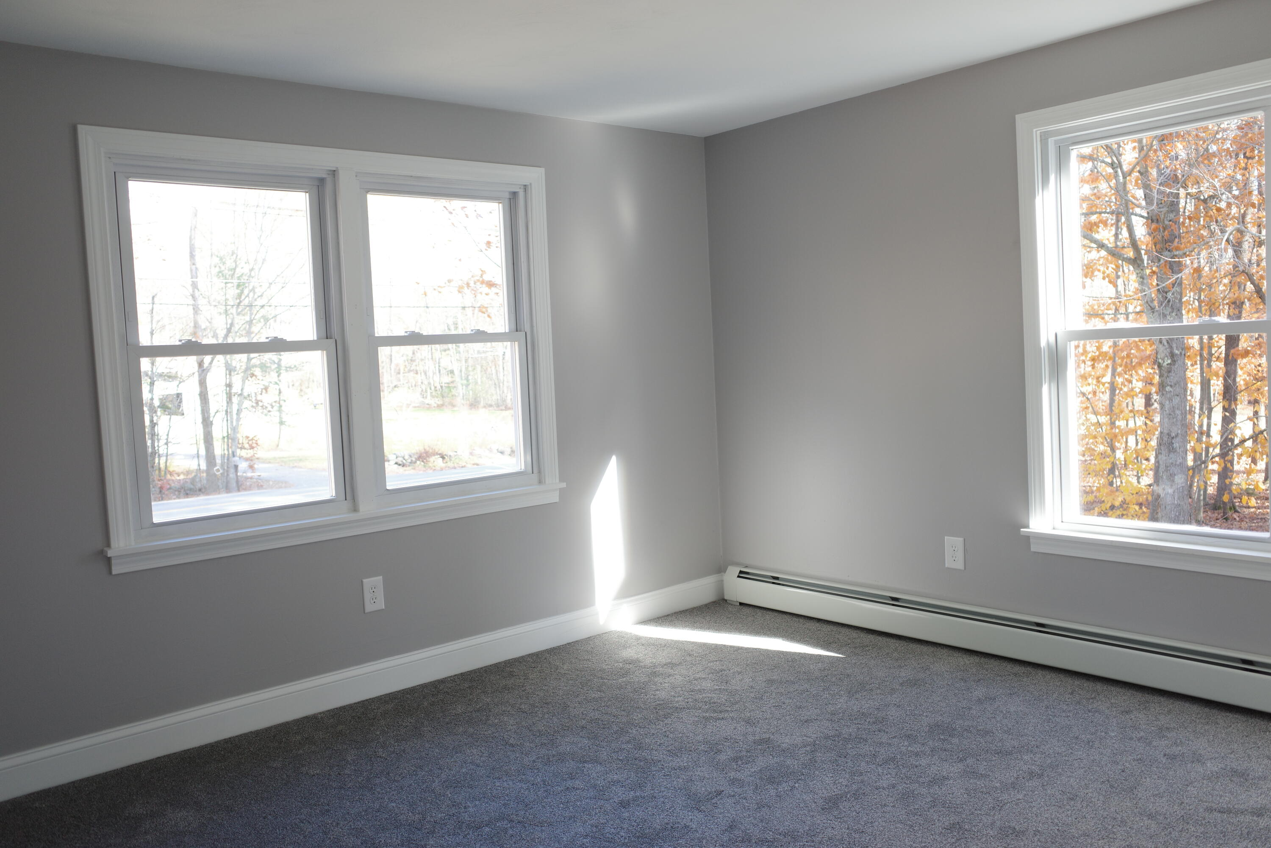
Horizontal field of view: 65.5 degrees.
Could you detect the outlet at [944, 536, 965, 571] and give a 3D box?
[{"bbox_3d":[1.241,0.502,3.840,0.008,0.123,0.079,-6,6,-40],"label":"outlet"}]

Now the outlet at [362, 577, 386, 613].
[{"bbox_3d":[-0.964,0.629,3.640,0.079,0.123,0.008,-6,6,-40],"label":"outlet"}]

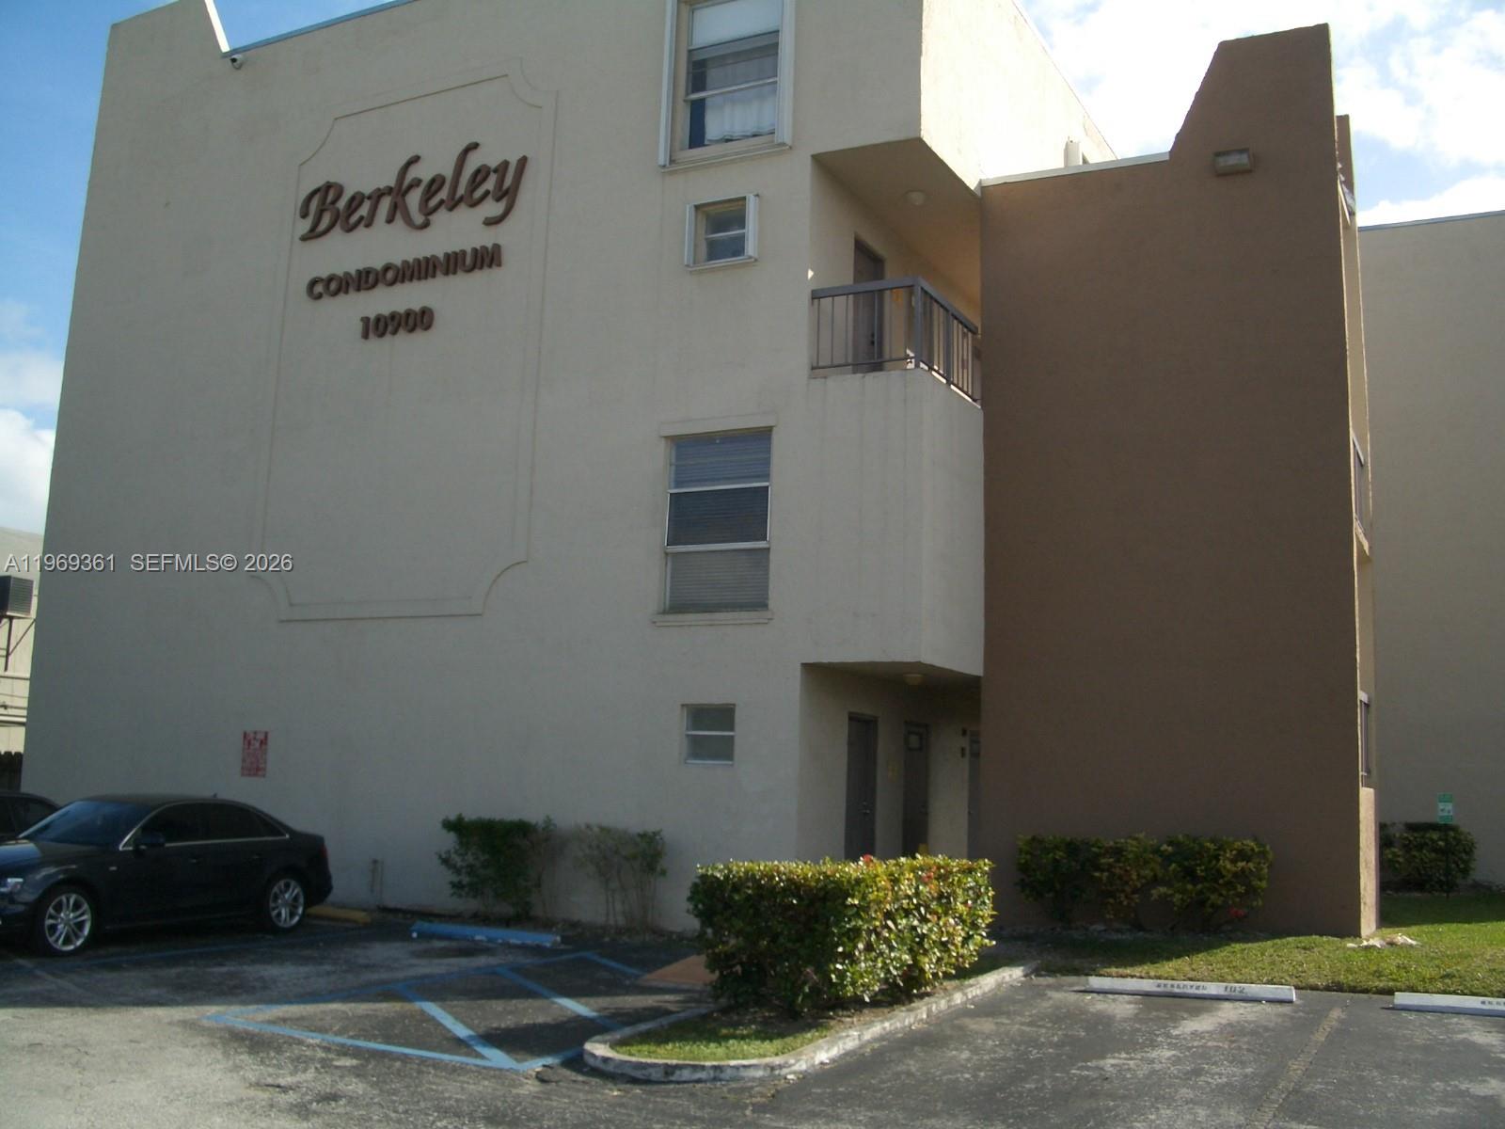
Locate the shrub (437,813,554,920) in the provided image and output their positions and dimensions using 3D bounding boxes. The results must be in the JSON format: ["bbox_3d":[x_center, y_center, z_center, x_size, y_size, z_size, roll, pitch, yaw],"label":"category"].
[{"bbox_3d":[-2.994,3.515,17.598,1.320,1.190,0.620,-3,-10,27],"label":"shrub"}]

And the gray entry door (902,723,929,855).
[{"bbox_3d":[2.066,3.101,19.498,0.080,2.115,0.900,-3,-10,27],"label":"gray entry door"}]

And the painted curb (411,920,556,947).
[{"bbox_3d":[-2.733,3.772,15.546,1.720,0.130,0.170,-3,-10,27],"label":"painted curb"}]

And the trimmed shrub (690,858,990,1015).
[{"bbox_3d":[0.805,2.793,11.835,1.100,0.980,3.250,-3,-10,27],"label":"trimmed shrub"}]

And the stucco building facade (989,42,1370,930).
[{"bbox_3d":[4.962,-0.911,17.946,4.050,9.950,1.900,-3,-10,27],"label":"stucco building facade"}]

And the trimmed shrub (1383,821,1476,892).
[{"bbox_3d":[11.189,4.848,25.204,1.500,1.137,1.100,-3,-10,27],"label":"trimmed shrub"}]

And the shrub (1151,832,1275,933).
[{"bbox_3d":[4.748,3.285,15.695,1.100,0.968,0.800,-3,-10,27],"label":"shrub"}]

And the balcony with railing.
[{"bbox_3d":[1.689,-2.480,17.760,1.350,1.065,1.920,-3,-10,27],"label":"balcony with railing"}]

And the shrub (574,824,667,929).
[{"bbox_3d":[-1.481,3.453,16.823,0.970,1.117,0.520,-3,-10,27],"label":"shrub"}]

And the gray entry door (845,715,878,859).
[{"bbox_3d":[1.262,2.825,17.882,0.080,2.070,0.910,-3,-10,27],"label":"gray entry door"}]

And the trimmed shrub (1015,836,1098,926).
[{"bbox_3d":[3.335,3.452,16.660,0.780,0.953,0.680,-3,-10,27],"label":"trimmed shrub"}]

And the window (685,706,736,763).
[{"bbox_3d":[-0.487,1.902,17.026,0.630,0.650,0.110,-3,-10,27],"label":"window"}]

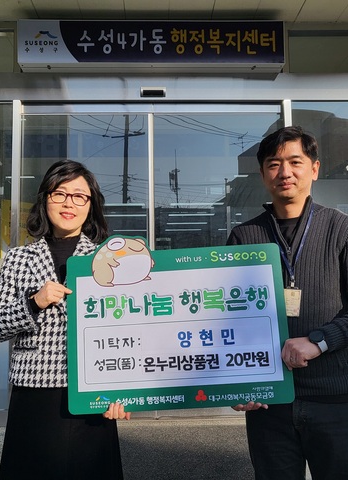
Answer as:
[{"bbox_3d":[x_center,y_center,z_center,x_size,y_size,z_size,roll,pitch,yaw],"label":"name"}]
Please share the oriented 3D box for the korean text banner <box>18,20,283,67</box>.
[{"bbox_3d":[-0.177,-1.616,4.026,2.190,0.367,0.180,-1,-4,-2],"label":"korean text banner"}]

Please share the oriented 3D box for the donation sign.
[{"bbox_3d":[0.008,0.247,1.534,0.693,0.556,0.015,-4,-12,2],"label":"donation sign"}]

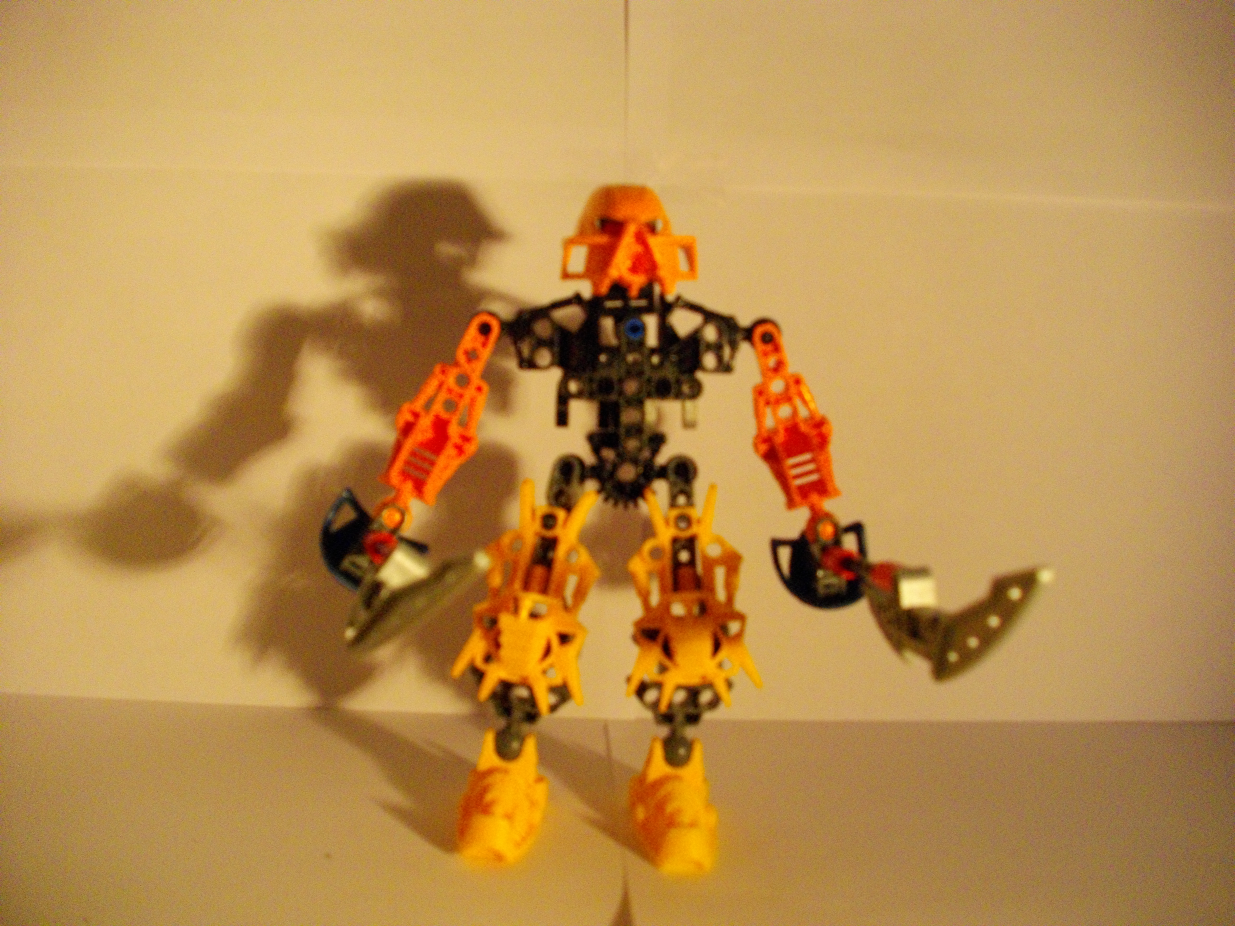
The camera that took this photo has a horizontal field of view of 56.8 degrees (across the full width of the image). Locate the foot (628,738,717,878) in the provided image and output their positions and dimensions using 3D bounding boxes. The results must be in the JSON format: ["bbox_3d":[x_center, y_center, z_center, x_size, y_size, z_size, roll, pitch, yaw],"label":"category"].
[{"bbox_3d":[0.015,0.090,0.311,0.024,0.027,0.041,1,2,-8],"label":"foot"}]

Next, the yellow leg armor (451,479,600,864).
[{"bbox_3d":[-0.022,0.052,0.314,0.038,0.101,0.045,8,2,7],"label":"yellow leg armor"}]

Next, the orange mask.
[{"bbox_3d":[0.003,-0.060,0.307,0.037,0.030,0.025,1,2,-6],"label":"orange mask"}]

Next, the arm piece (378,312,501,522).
[{"bbox_3d":[-0.049,-0.012,0.317,0.024,0.065,0.016,25,1,-5],"label":"arm piece"}]

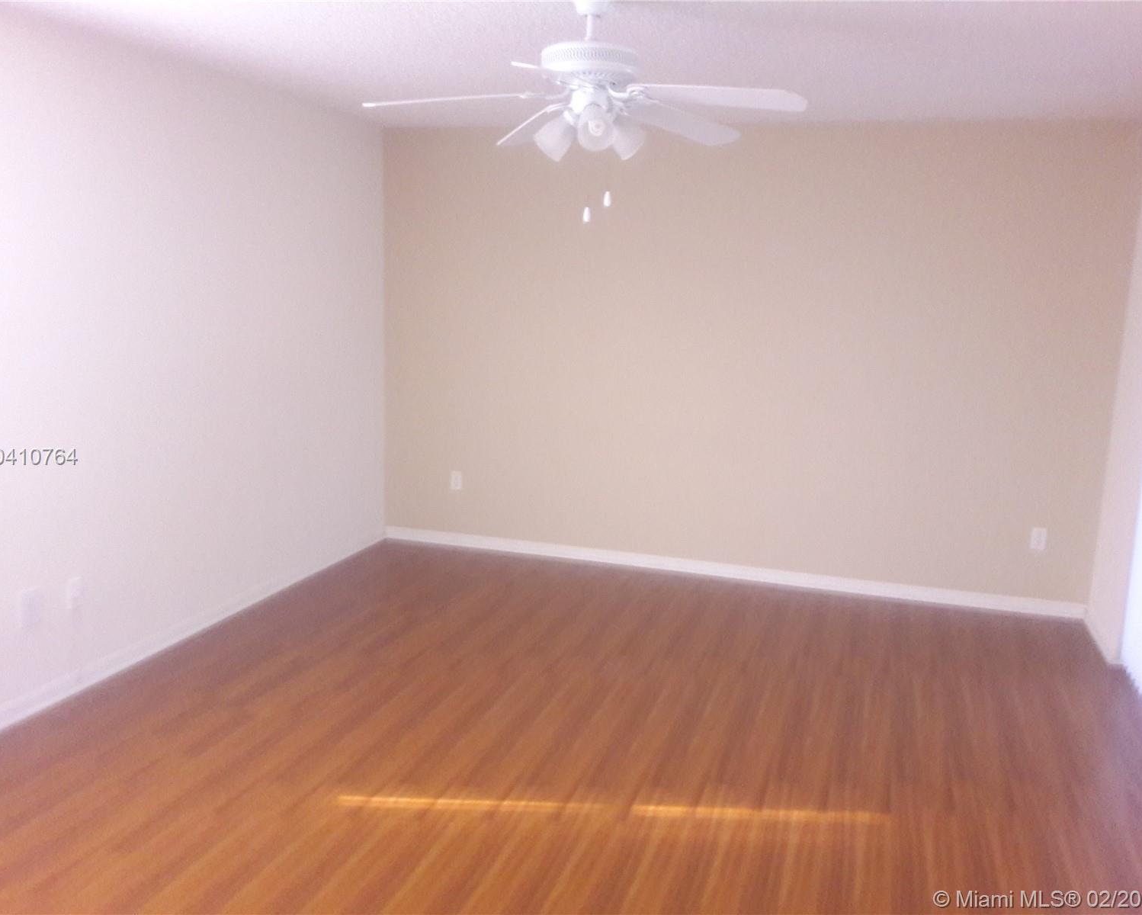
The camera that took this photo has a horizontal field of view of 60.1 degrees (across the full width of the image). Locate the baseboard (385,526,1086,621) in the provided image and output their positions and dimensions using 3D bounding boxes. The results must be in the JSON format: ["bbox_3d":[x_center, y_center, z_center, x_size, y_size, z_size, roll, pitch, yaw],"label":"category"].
[{"bbox_3d":[0.726,0.623,5.559,3.932,0.080,0.015,5,11,17],"label":"baseboard"}]

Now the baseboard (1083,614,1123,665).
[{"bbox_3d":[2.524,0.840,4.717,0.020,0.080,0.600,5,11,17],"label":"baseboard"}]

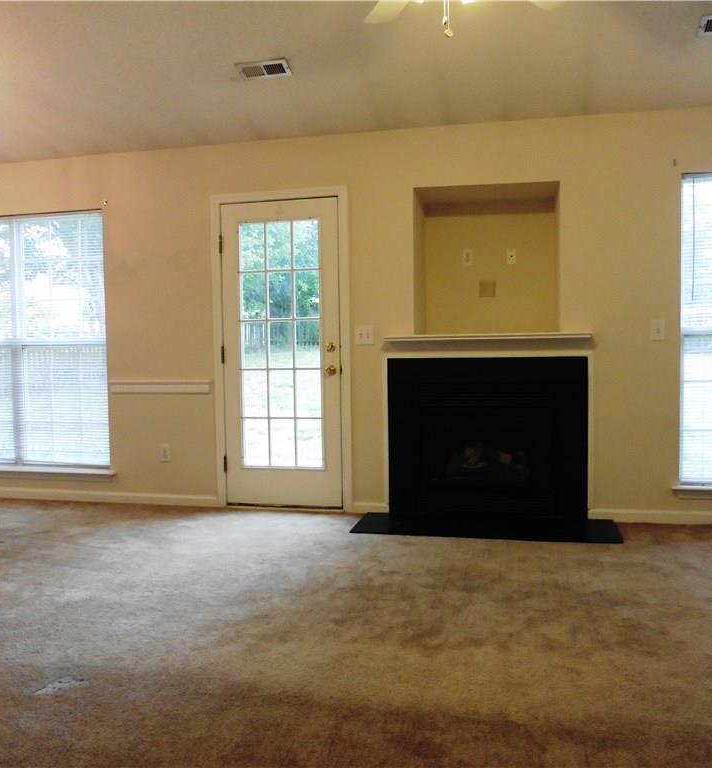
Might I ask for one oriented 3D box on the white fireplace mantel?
[{"bbox_3d":[0.802,-0.254,4.377,1.250,0.095,0.130,0,3,12],"label":"white fireplace mantel"}]

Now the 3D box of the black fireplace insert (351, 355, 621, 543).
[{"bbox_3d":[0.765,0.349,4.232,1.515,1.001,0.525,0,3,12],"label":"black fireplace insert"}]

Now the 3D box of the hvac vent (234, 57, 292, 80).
[{"bbox_3d":[-0.516,-1.755,3.981,0.292,0.022,0.146,0,-14,12],"label":"hvac vent"}]

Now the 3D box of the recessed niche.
[{"bbox_3d":[0.860,-0.784,4.678,0.891,0.921,0.530,0,3,12],"label":"recessed niche"}]

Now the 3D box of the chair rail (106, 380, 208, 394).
[{"bbox_3d":[-1.371,0.018,4.912,0.775,0.103,0.028,0,3,12],"label":"chair rail"}]

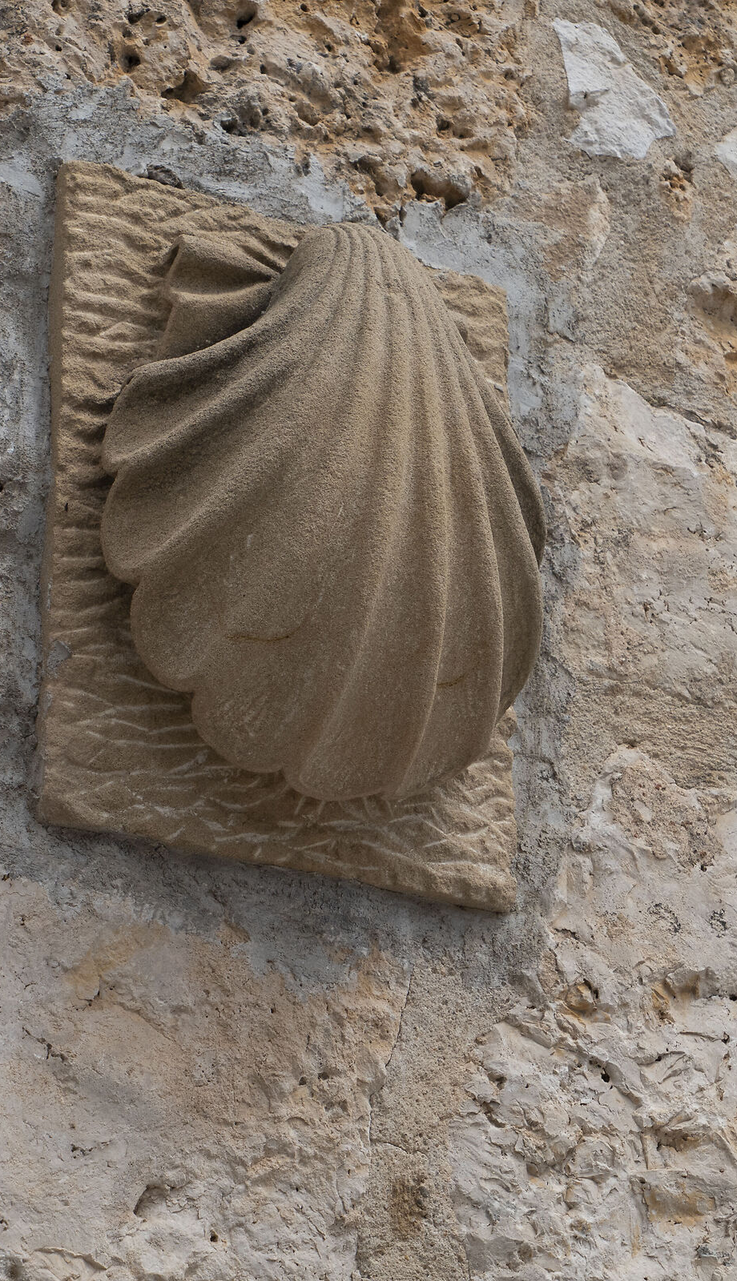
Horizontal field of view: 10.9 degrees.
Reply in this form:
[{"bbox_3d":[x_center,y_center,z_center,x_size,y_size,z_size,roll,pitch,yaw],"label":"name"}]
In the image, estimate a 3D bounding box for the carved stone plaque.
[{"bbox_3d":[-0.030,-0.073,2.249,0.312,0.402,0.100,12,-24,-29],"label":"carved stone plaque"}]

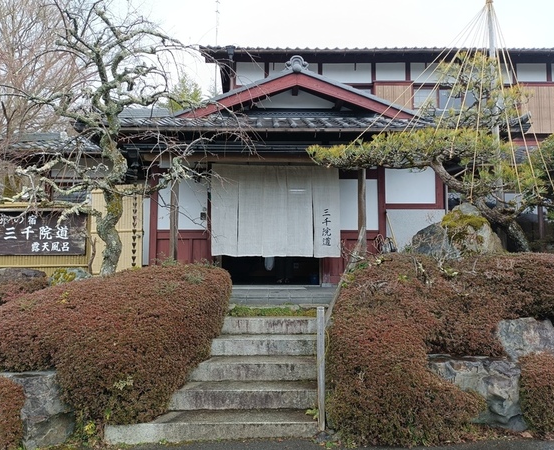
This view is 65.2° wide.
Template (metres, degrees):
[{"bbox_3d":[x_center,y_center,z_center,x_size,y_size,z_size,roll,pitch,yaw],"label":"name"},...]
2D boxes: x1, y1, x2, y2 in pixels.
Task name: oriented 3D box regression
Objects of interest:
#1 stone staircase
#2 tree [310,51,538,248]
[{"bbox_3d":[-0.485,1.373,4.191,1.790,0.775,1.410,0,-3,0],"label":"stone staircase"},{"bbox_3d":[1.934,-0.909,5.864,3.030,2.982,2.100,0,-3,0],"label":"tree"}]

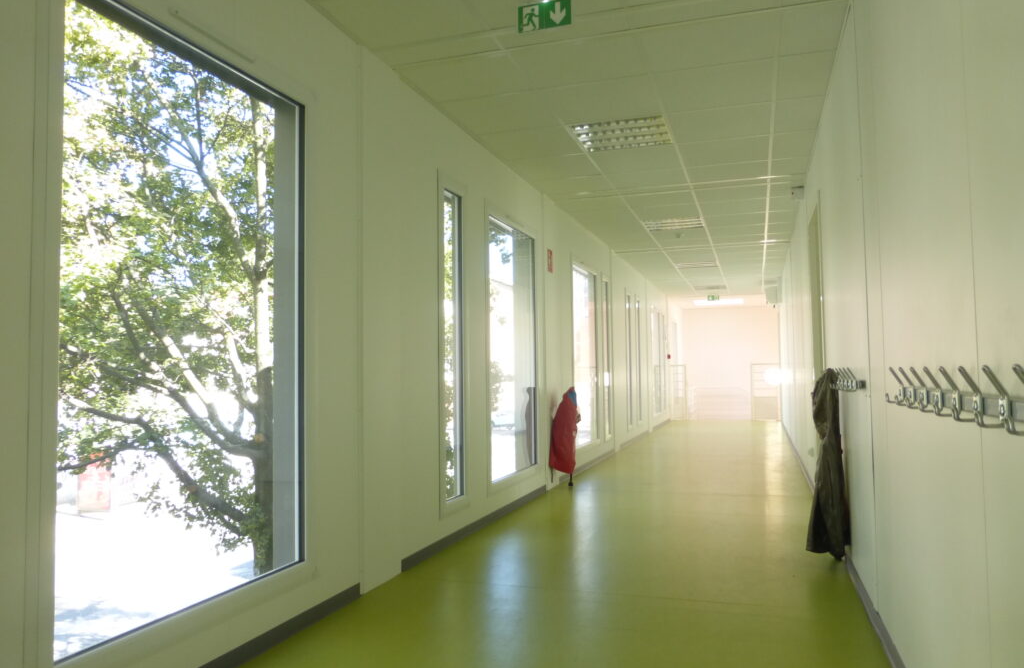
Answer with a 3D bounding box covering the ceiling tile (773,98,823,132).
[{"bbox_3d":[1.686,-1.291,4.193,0.259,0.020,0.604,-1,-3,19],"label":"ceiling tile"}]

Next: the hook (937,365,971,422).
[{"bbox_3d":[0.882,0.116,1.432,0.055,0.112,0.030,-1,-3,19],"label":"hook"}]

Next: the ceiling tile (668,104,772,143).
[{"bbox_3d":[1.280,-1.293,4.354,0.601,0.020,0.595,-1,-3,19],"label":"ceiling tile"}]

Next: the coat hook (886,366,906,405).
[{"bbox_3d":[1.076,0.144,1.993,0.051,0.105,0.030,-1,-3,19],"label":"coat hook"}]

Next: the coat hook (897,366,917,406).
[{"bbox_3d":[1.035,0.137,1.865,0.044,0.104,0.030,-1,-3,19],"label":"coat hook"}]

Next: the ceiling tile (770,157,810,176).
[{"bbox_3d":[2.054,-1.240,5.259,0.259,0.020,0.464,-1,-3,19],"label":"ceiling tile"}]

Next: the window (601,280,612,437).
[{"bbox_3d":[1.105,0.311,8.471,0.060,1.870,0.420,-1,-3,19],"label":"window"}]

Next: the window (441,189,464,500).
[{"bbox_3d":[-0.369,0.064,4.226,0.060,1.825,0.320,-1,-3,19],"label":"window"}]

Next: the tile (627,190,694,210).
[{"bbox_3d":[1.314,-1.190,6.292,0.600,0.020,0.505,-1,-3,19],"label":"tile"}]

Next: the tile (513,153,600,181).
[{"bbox_3d":[0.334,-1.237,5.311,0.616,0.020,0.598,-1,-3,19],"label":"tile"}]

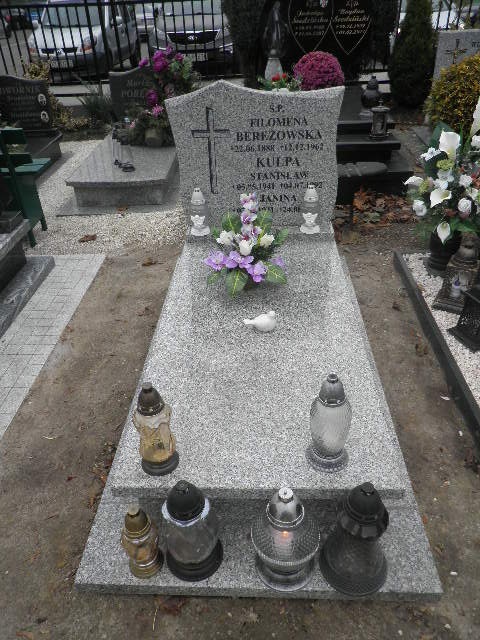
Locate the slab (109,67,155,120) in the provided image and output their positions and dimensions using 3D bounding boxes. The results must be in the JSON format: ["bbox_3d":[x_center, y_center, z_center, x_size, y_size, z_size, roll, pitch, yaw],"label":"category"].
[{"bbox_3d":[-0.840,-2.097,4.613,0.720,0.520,0.090,0,34,3],"label":"slab"}]

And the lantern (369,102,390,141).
[{"bbox_3d":[1.084,-1.559,3.895,0.165,0.255,0.165,0,34,3],"label":"lantern"}]

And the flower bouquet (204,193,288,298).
[{"bbox_3d":[0.025,-0.359,2.244,0.370,0.385,0.320,0,34,3],"label":"flower bouquet"}]

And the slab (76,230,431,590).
[{"bbox_3d":[0.080,0.130,2.150,0.986,0.161,2.013,0,34,3],"label":"slab"}]

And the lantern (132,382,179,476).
[{"bbox_3d":[-0.244,0.306,1.478,0.129,0.318,0.129,0,34,3],"label":"lantern"}]

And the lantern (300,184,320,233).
[{"bbox_3d":[0.394,-0.625,2.803,0.115,0.261,0.115,0,34,3],"label":"lantern"}]

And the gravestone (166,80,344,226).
[{"bbox_3d":[0.084,-0.899,2.772,0.908,0.780,0.088,0,34,3],"label":"gravestone"}]

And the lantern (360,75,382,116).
[{"bbox_3d":[1.109,-1.887,4.179,0.175,0.280,0.175,0,34,3],"label":"lantern"}]

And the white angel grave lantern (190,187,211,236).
[{"bbox_3d":[-0.229,-0.619,2.837,0.117,0.261,0.117,0,34,3],"label":"white angel grave lantern"}]

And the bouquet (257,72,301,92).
[{"bbox_3d":[0.350,-2.096,4.545,0.390,0.290,0.330,0,34,3],"label":"bouquet"}]

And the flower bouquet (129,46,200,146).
[{"bbox_3d":[-0.602,-1.862,4.144,0.560,0.690,0.450,0,34,3],"label":"flower bouquet"}]

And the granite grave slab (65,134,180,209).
[{"bbox_3d":[-0.924,-1.356,4.384,0.757,0.214,1.474,-2,34,1],"label":"granite grave slab"}]

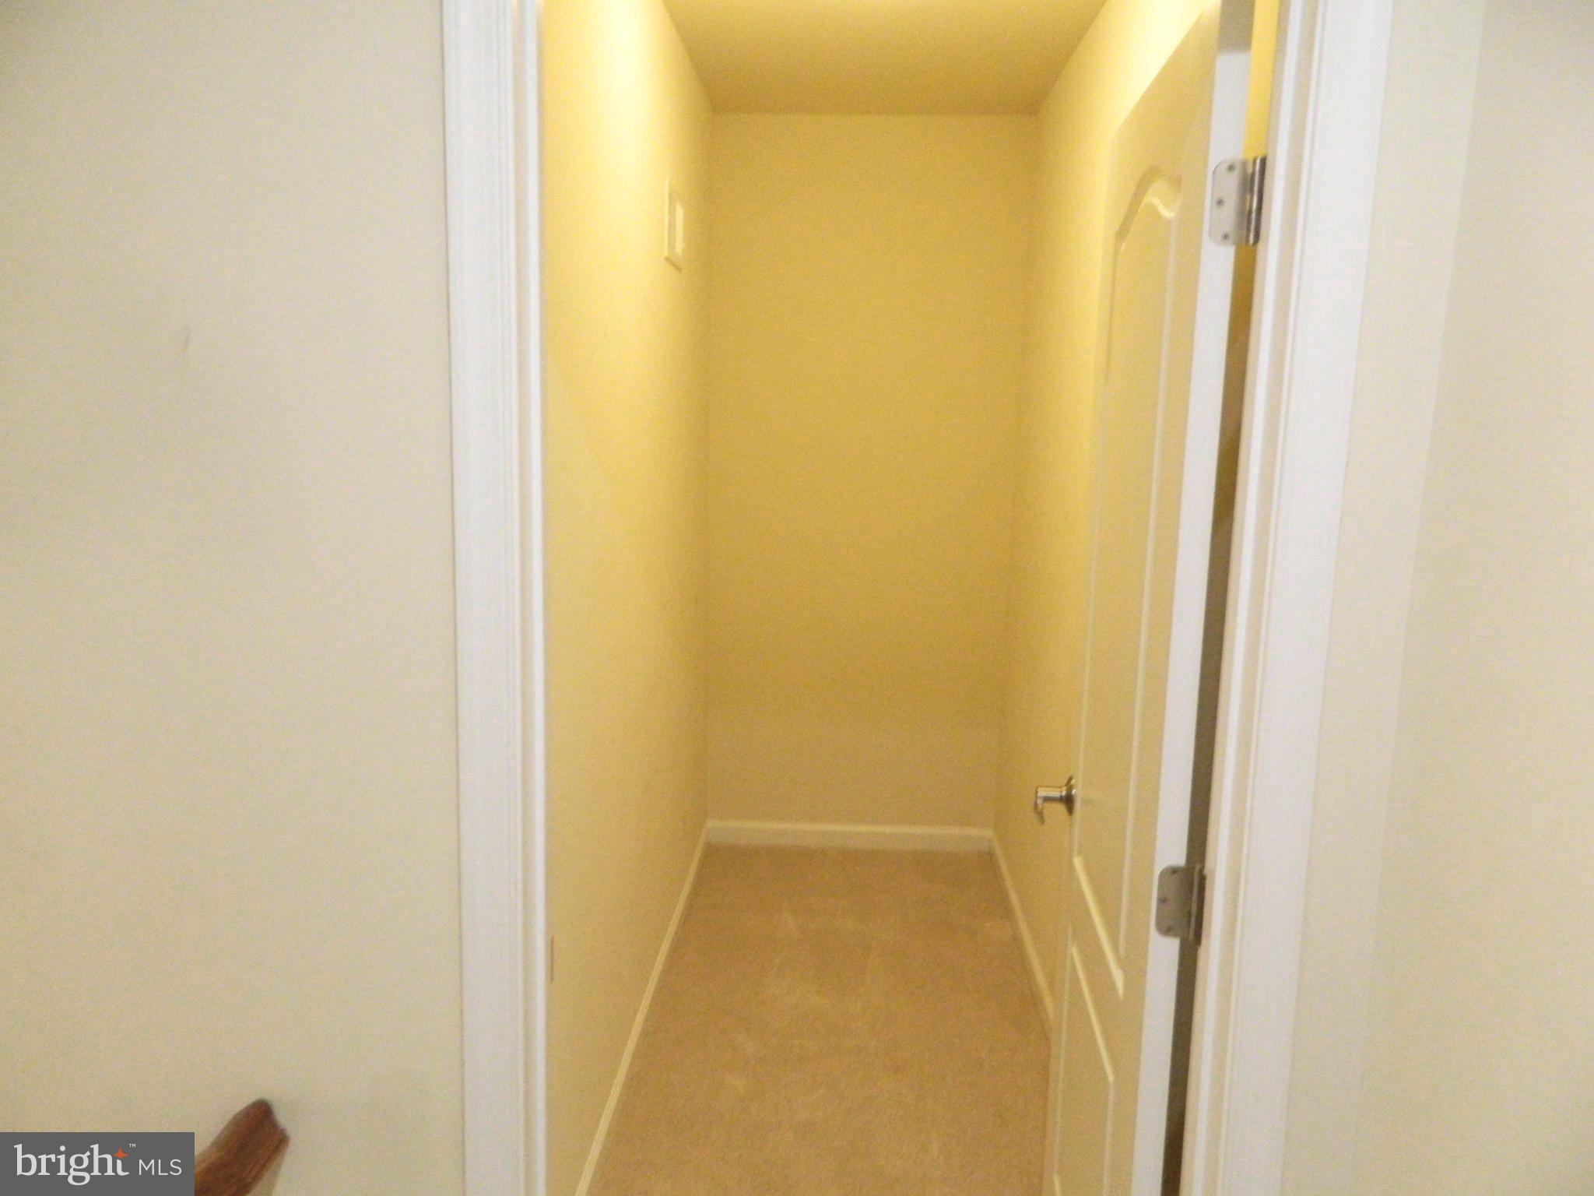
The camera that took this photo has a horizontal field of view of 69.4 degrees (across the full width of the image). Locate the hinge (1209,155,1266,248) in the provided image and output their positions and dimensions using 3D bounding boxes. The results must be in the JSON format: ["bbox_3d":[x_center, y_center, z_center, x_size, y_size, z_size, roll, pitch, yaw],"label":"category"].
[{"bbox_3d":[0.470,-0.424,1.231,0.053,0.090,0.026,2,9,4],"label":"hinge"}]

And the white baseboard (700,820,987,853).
[{"bbox_3d":[0.195,0.899,4.326,1.090,0.088,0.015,2,9,2],"label":"white baseboard"}]

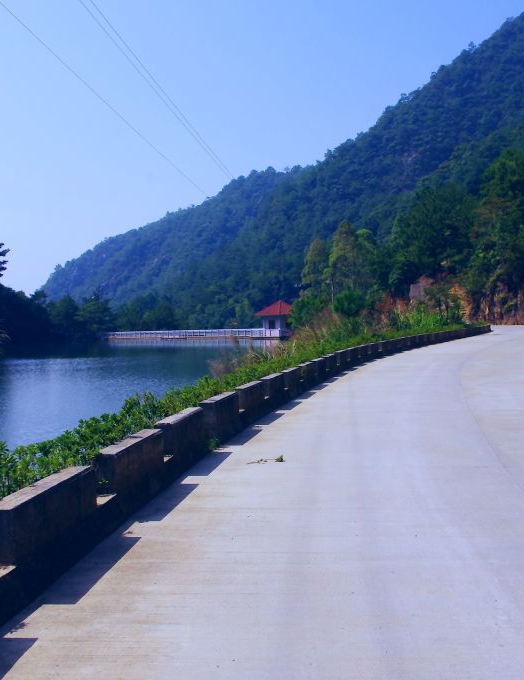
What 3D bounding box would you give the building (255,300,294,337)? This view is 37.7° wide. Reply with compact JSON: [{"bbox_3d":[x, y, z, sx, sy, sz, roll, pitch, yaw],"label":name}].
[{"bbox_3d":[2.510,-2.969,110.000,4.900,5.300,4.900,1,2,45],"label":"building"}]

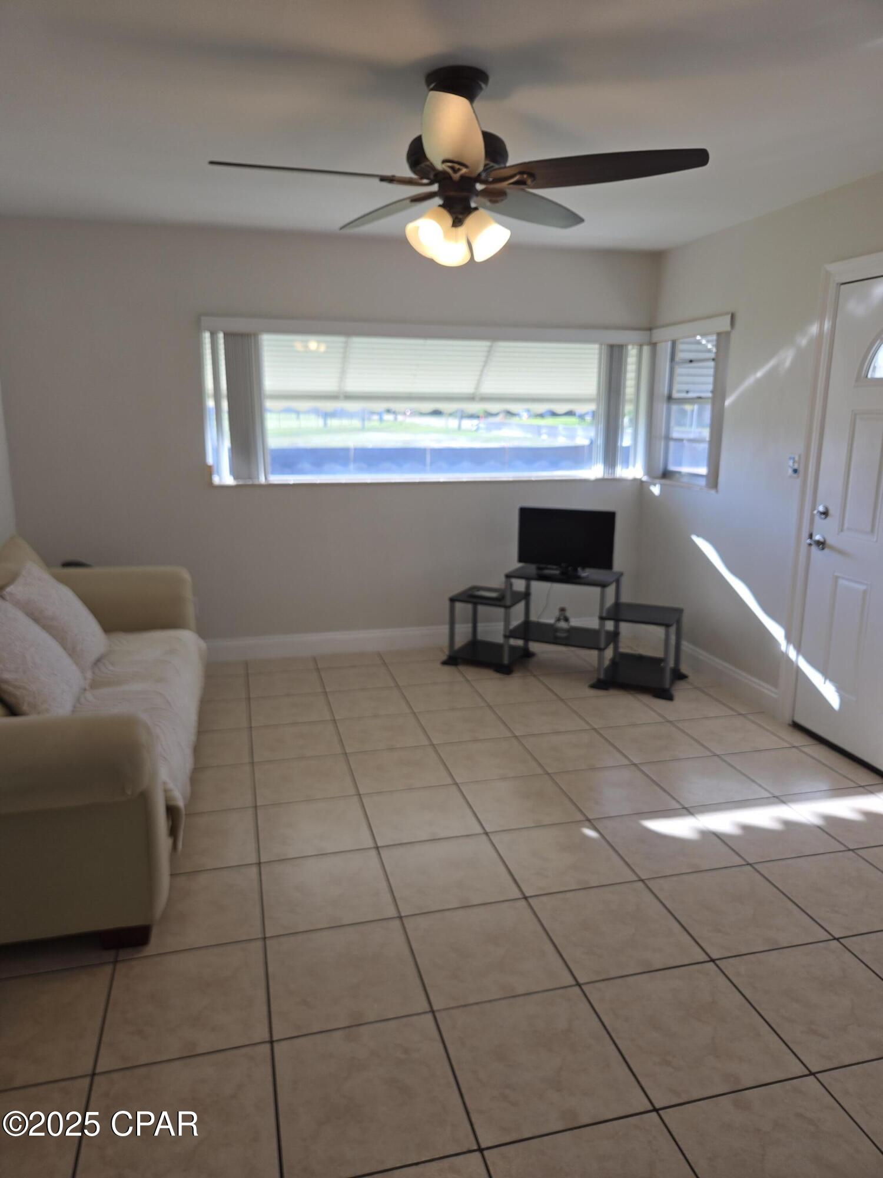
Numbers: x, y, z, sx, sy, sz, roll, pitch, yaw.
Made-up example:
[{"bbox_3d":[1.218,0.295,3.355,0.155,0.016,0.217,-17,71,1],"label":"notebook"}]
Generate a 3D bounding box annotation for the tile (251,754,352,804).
[{"bbox_3d":[-0.568,0.793,3.268,0.396,0.010,0.396,-3,13,-14],"label":"tile"}]

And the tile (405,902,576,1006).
[{"bbox_3d":[0.123,1.021,2.210,0.397,0.012,0.397,-3,13,-14],"label":"tile"}]

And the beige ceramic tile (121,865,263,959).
[{"bbox_3d":[-0.756,0.983,2.409,0.396,0.010,0.396,-3,13,-14],"label":"beige ceramic tile"}]

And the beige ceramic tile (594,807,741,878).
[{"bbox_3d":[0.798,0.901,2.785,0.397,0.012,0.397,-3,13,-14],"label":"beige ceramic tile"}]

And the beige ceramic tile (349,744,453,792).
[{"bbox_3d":[-0.178,0.773,3.366,0.396,0.010,0.396,-3,13,-14],"label":"beige ceramic tile"}]

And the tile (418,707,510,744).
[{"bbox_3d":[0.111,0.664,3.803,0.390,0.010,0.390,-3,13,-14],"label":"tile"}]

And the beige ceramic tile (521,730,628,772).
[{"bbox_3d":[0.598,0.730,3.528,0.390,0.010,0.390,-3,13,-14],"label":"beige ceramic tile"}]

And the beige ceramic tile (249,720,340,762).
[{"bbox_3d":[-0.663,0.703,3.625,0.397,0.012,0.397,-3,13,-14],"label":"beige ceramic tile"}]

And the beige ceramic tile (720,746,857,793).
[{"bbox_3d":[1.472,0.778,3.353,0.390,0.010,0.390,-3,13,-14],"label":"beige ceramic tile"}]

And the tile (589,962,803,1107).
[{"bbox_3d":[0.613,1.092,1.945,0.396,0.010,0.396,-3,13,-14],"label":"tile"}]

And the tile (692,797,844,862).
[{"bbox_3d":[1.184,0.881,2.880,0.390,0.010,0.390,-3,13,-14],"label":"tile"}]

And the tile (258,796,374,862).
[{"bbox_3d":[-0.464,0.869,2.857,0.390,0.010,0.390,-3,13,-14],"label":"tile"}]

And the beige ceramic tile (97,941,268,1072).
[{"bbox_3d":[-0.652,1.058,2.014,0.397,0.012,0.397,-3,13,-14],"label":"beige ceramic tile"}]

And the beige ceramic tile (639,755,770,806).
[{"bbox_3d":[1.085,0.797,3.254,0.390,0.010,0.390,-3,13,-14],"label":"beige ceramic tile"}]

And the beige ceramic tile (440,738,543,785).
[{"bbox_3d":[0.211,0.749,3.429,0.390,0.010,0.390,-3,13,-14],"label":"beige ceramic tile"}]

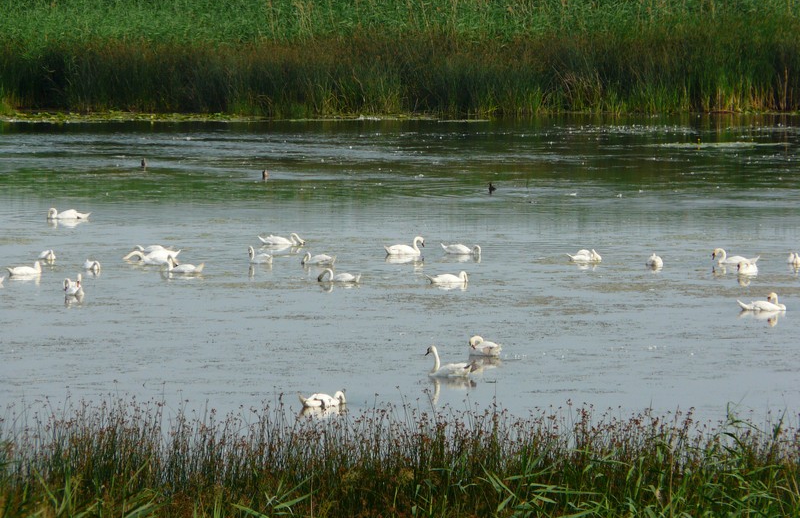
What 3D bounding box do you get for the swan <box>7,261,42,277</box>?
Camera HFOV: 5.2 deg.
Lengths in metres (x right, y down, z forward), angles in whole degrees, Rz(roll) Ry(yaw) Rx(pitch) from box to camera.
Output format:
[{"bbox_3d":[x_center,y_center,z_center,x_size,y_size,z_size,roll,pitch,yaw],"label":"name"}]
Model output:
[{"bbox_3d":[-8.907,0.205,208.252,0.950,0.370,0.430,-2,5,-25],"label":"swan"}]

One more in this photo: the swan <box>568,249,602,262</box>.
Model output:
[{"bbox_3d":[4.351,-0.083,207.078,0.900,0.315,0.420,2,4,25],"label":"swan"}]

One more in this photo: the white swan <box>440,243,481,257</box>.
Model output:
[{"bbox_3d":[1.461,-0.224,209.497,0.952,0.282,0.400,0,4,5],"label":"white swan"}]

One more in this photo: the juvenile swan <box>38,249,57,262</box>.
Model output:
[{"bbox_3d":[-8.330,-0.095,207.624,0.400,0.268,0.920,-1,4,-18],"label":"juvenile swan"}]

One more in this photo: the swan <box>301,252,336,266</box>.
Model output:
[{"bbox_3d":[-1.955,-0.022,211.657,0.970,0.320,0.430,2,5,28],"label":"swan"}]

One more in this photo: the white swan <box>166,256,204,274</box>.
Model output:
[{"bbox_3d":[-4.947,0.127,202.991,0.900,0.425,0.400,1,4,10],"label":"white swan"}]

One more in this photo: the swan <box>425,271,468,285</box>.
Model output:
[{"bbox_3d":[1.109,0.413,205.841,1.020,0.310,0.430,-1,4,-15],"label":"swan"}]

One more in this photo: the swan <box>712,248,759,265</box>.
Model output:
[{"bbox_3d":[7.894,-0.060,206.102,1.134,0.396,0.420,0,4,0],"label":"swan"}]

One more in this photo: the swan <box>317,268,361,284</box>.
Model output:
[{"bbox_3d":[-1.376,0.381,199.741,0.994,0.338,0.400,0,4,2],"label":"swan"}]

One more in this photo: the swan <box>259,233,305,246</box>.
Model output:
[{"bbox_3d":[-2.939,-0.510,218.257,1.170,0.320,0.430,0,4,3],"label":"swan"}]

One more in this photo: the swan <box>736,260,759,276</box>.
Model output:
[{"bbox_3d":[8.276,0.179,208.533,0.440,0.380,0.980,2,5,20],"label":"swan"}]

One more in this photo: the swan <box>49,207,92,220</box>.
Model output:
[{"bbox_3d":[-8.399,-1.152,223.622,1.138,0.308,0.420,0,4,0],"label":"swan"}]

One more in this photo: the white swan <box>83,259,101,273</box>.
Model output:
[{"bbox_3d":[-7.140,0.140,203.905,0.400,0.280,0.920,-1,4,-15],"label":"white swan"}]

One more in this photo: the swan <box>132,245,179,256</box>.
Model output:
[{"bbox_3d":[-5.976,-0.260,214.873,1.140,0.320,0.430,1,4,8],"label":"swan"}]

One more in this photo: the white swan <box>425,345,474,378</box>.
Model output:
[{"bbox_3d":[0.967,2.013,172.342,0.913,0.628,0.380,1,4,10],"label":"white swan"}]

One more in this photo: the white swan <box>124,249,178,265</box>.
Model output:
[{"bbox_3d":[-5.968,-0.042,211.655,1.420,0.360,0.450,2,5,22],"label":"white swan"}]

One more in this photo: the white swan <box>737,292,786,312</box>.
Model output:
[{"bbox_3d":[8.145,0.949,197.645,1.100,0.450,0.450,0,4,3],"label":"white swan"}]

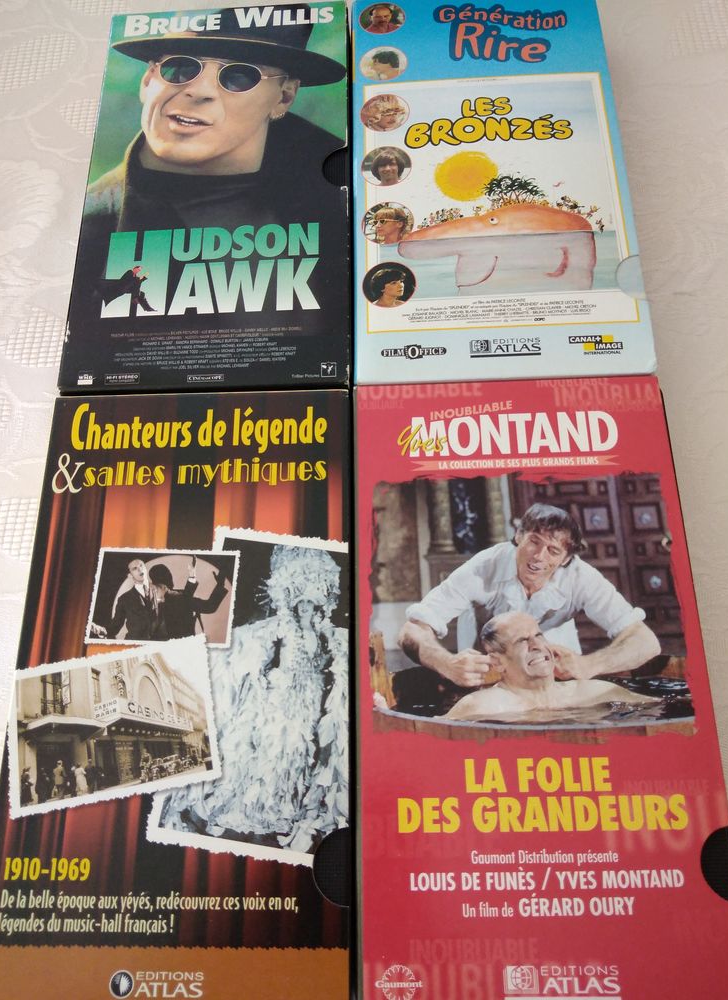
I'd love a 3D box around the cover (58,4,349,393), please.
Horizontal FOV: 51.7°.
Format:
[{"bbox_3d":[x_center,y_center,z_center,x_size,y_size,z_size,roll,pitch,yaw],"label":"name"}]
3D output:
[{"bbox_3d":[-0.058,-0.125,0.313,0.104,0.027,0.189,-1,70,2],"label":"cover"}]

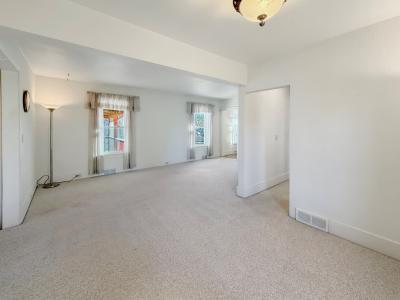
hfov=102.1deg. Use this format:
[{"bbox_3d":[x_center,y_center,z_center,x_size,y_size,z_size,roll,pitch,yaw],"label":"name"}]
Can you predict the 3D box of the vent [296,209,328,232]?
[{"bbox_3d":[1.485,0.925,2.165,0.030,0.175,0.355,-4,6,-42],"label":"vent"}]

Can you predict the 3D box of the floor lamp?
[{"bbox_3d":[-3.310,-0.100,3.610,0.350,1.820,0.350,-3,5,-35],"label":"floor lamp"}]

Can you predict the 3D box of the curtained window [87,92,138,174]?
[{"bbox_3d":[-2.370,-0.475,4.540,1.270,2.170,0.170,-3,5,-35],"label":"curtained window"}]

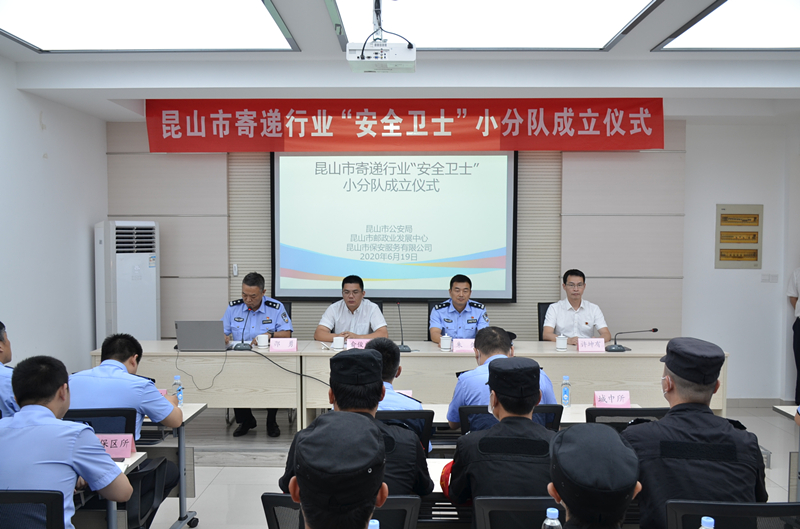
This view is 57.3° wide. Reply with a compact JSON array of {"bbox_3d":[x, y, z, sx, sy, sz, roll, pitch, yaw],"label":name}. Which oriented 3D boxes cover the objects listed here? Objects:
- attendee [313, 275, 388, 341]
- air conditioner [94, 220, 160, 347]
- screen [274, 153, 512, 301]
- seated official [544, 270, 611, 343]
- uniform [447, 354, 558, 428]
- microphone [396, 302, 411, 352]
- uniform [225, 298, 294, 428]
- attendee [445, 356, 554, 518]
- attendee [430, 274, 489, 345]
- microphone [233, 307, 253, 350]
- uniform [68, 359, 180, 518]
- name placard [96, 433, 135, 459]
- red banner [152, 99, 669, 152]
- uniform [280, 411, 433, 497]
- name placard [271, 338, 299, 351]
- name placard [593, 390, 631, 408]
[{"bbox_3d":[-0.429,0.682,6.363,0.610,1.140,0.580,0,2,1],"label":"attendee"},{"bbox_3d":[-2.512,0.507,6.798,0.500,1.800,0.340,-2,3,-38],"label":"air conditioner"},{"bbox_3d":[-0.050,-0.441,7.270,2.450,1.652,0.060,0,2,1],"label":"screen"},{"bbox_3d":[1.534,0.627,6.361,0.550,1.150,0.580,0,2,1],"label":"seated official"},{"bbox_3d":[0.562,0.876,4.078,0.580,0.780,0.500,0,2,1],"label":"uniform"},{"bbox_3d":[0.035,0.479,5.656,0.115,0.372,0.170,0,2,1],"label":"microphone"},{"bbox_3d":[-1.246,0.802,6.286,0.590,1.037,0.680,0,2,3],"label":"uniform"},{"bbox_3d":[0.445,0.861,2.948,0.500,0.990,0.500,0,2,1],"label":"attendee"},{"bbox_3d":[0.518,0.736,6.291,0.530,1.277,0.780,0,2,1],"label":"attendee"},{"bbox_3d":[-1.227,0.497,5.722,0.145,0.324,0.190,0,2,6],"label":"microphone"},{"bbox_3d":[-1.523,0.985,4.093,0.560,0.960,0.600,0,2,4],"label":"uniform"},{"bbox_3d":[-1.355,0.847,3.436,0.210,0.100,0.080,0,2,1],"label":"name placard"},{"bbox_3d":[0.035,-1.302,6.701,4.745,0.540,0.030,0,2,1],"label":"red banner"},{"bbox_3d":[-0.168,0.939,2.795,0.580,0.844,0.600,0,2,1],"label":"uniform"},{"bbox_3d":[-0.927,0.635,5.876,0.210,0.100,0.065,0,2,1],"label":"name placard"},{"bbox_3d":[1.282,0.811,4.403,0.210,0.100,0.080,0,2,1],"label":"name placard"}]

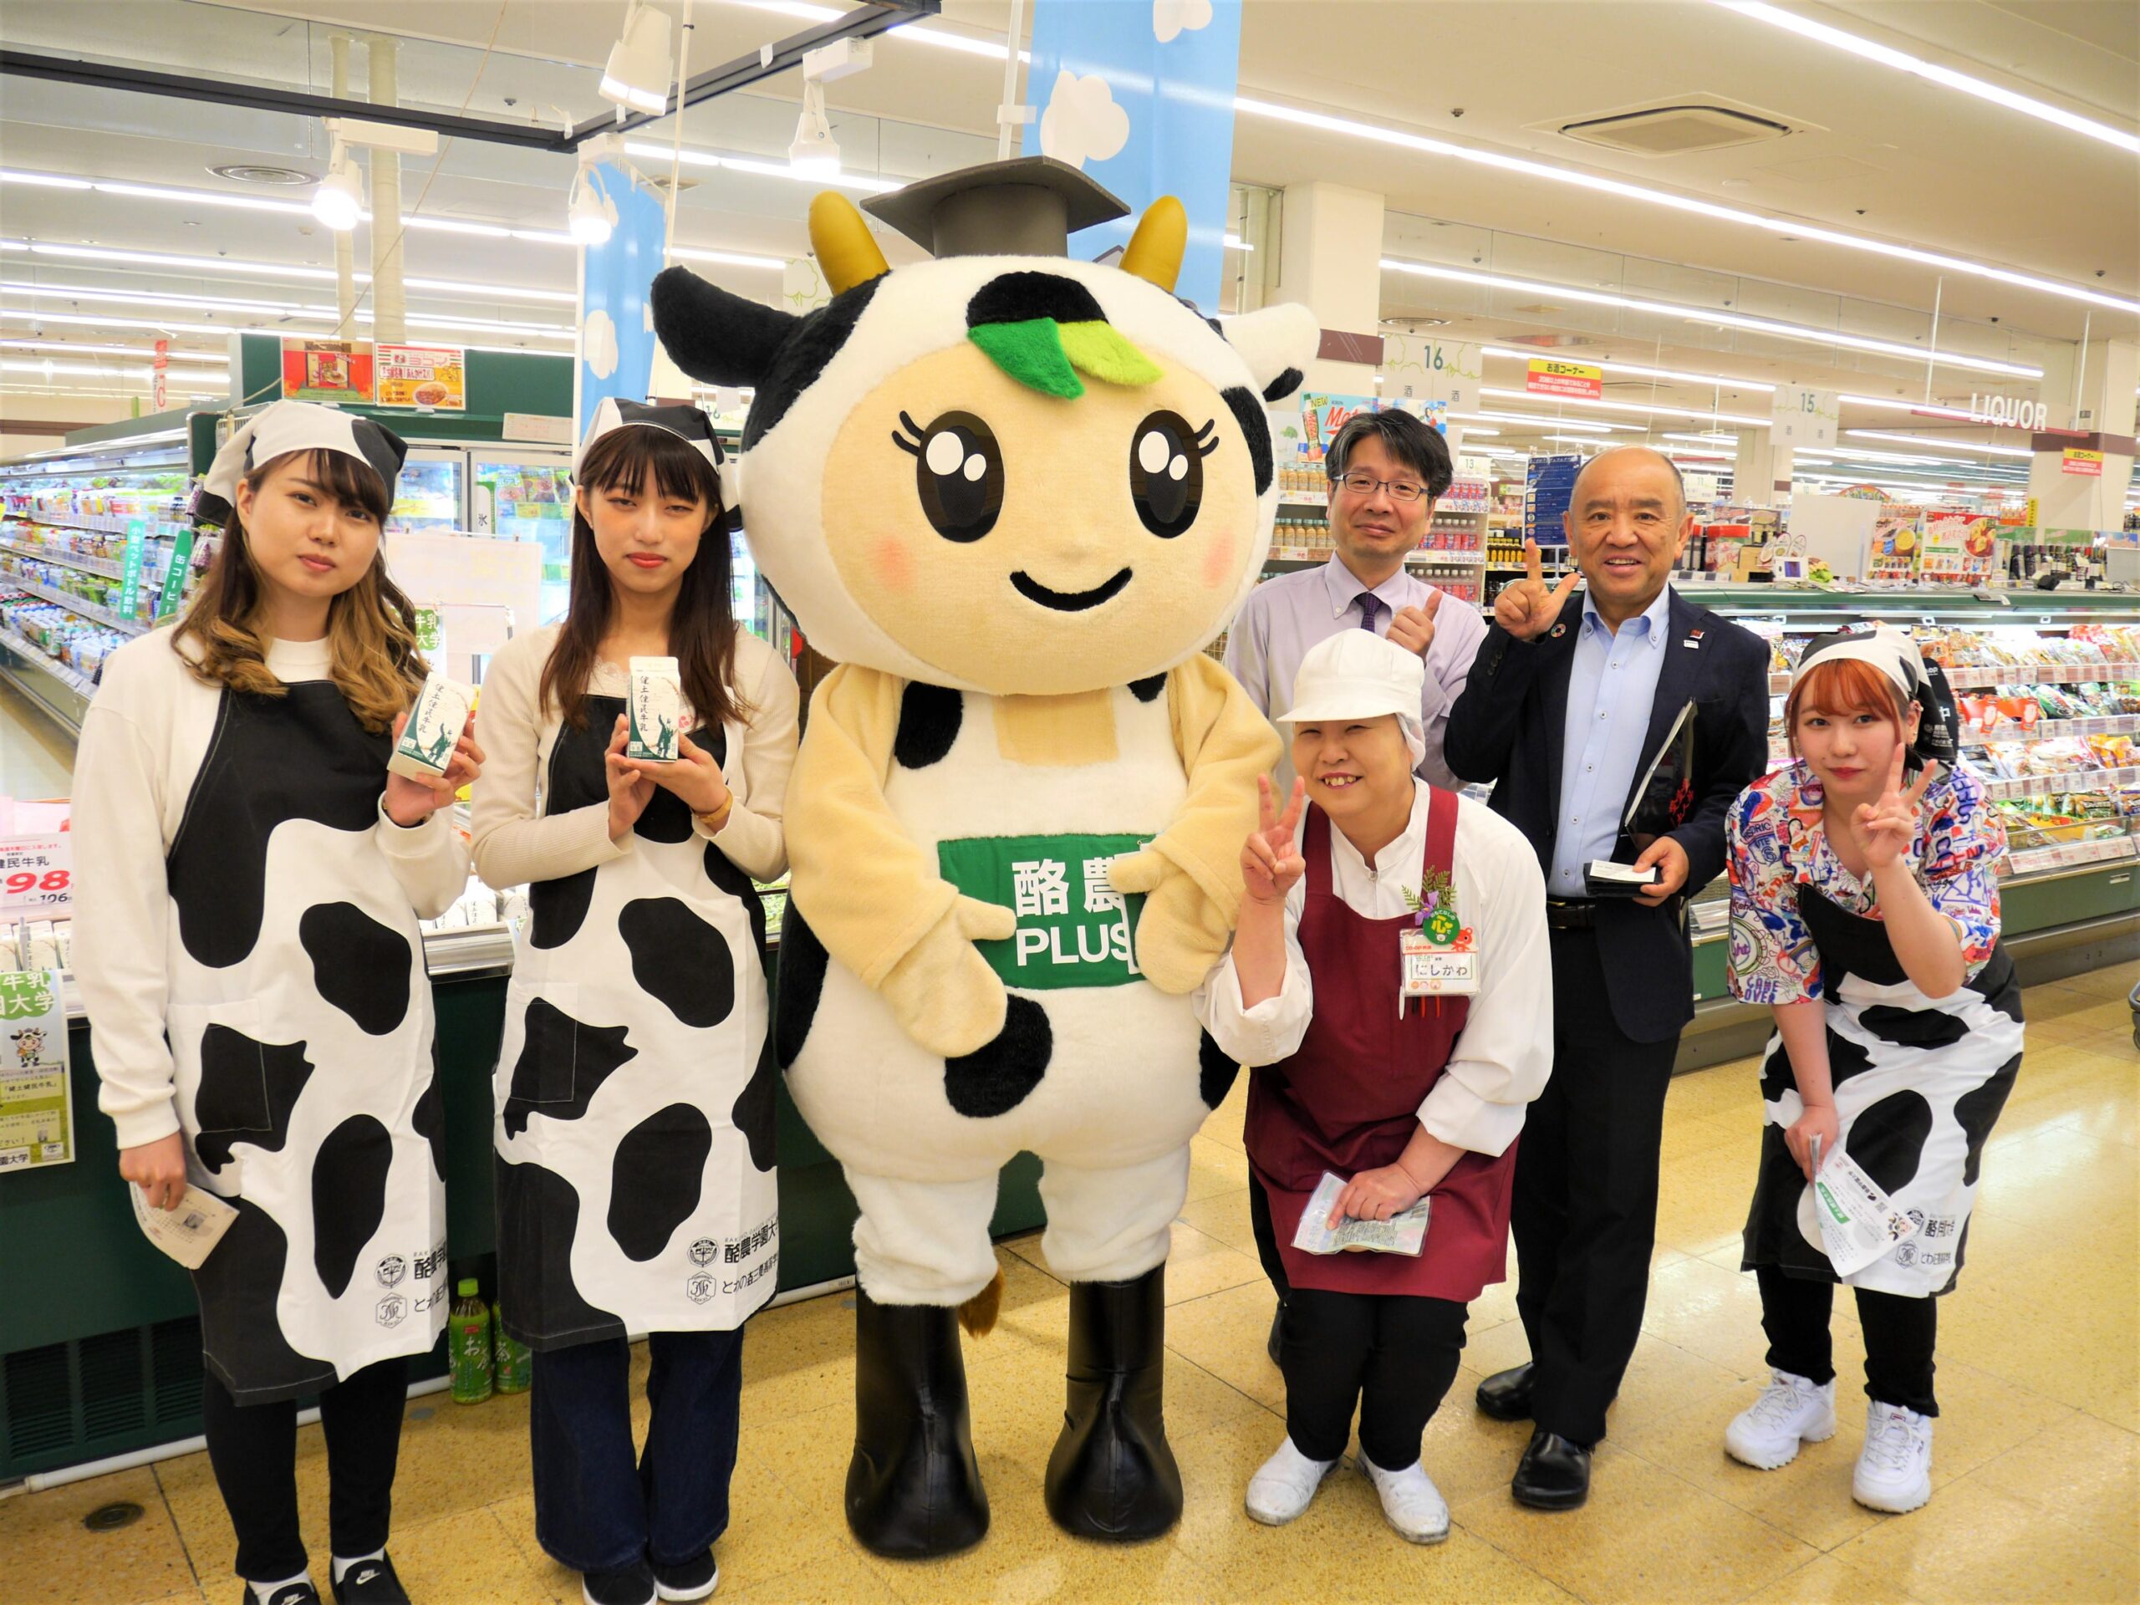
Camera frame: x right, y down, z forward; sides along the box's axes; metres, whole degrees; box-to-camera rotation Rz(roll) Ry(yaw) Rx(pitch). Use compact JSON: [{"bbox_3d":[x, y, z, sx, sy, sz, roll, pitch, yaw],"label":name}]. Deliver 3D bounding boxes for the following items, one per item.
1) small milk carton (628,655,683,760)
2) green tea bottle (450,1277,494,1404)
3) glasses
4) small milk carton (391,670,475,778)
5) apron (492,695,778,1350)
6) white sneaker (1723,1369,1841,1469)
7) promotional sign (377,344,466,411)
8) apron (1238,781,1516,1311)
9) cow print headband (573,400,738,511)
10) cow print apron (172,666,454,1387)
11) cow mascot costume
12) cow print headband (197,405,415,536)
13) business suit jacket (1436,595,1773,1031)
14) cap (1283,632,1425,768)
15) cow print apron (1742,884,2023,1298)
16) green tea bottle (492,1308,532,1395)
[{"bbox_3d":[-0.554,-0.122,2.310,0.069,0.148,0.069,-1,-5,-14],"label":"small milk carton"},{"bbox_3d":[-1.028,0.923,2.972,0.070,0.217,0.070,-1,9,-17],"label":"green tea bottle"},{"bbox_3d":[0.530,-0.537,2.940,0.145,0.042,0.140,13,7,10],"label":"glasses"},{"bbox_3d":[-0.869,-0.110,2.371,0.069,0.148,0.069,22,-27,-23],"label":"small milk carton"},{"bbox_3d":[-0.614,0.299,2.450,0.410,0.940,0.250,1,9,-5],"label":"apron"},{"bbox_3d":[1.216,1.027,2.956,0.265,0.125,0.105,-6,11,-41],"label":"white sneaker"},{"bbox_3d":[-2.736,-1.787,7.300,0.364,0.260,0.015,-4,10,-36],"label":"promotional sign"},{"bbox_3d":[0.449,0.333,2.490,0.395,0.740,0.280,3,9,12],"label":"apron"},{"bbox_3d":[-0.554,-0.465,2.310,0.210,0.175,0.210,5,9,-12],"label":"cow print headband"},{"bbox_3d":[-0.948,0.279,2.160,0.350,0.890,0.220,-2,9,-24],"label":"cow print apron"},{"bbox_3d":[-0.136,0.084,2.631,0.970,2.020,0.780,0,9,-8],"label":"cow mascot costume"},{"bbox_3d":[-0.936,-0.409,2.110,0.215,0.180,0.220,13,8,-28],"label":"cow print headband"},{"bbox_3d":[0.857,0.015,2.760,0.510,0.720,0.360,4,9,20],"label":"business suit jacket"},{"bbox_3d":[0.386,-0.145,2.360,0.185,0.180,0.260,-3,11,25],"label":"cap"},{"bbox_3d":[1.306,0.444,2.780,0.420,0.670,0.350,5,9,23],"label":"cow print apron"},{"bbox_3d":[-0.947,0.900,2.943,0.068,0.212,0.068,-4,10,-36],"label":"green tea bottle"}]

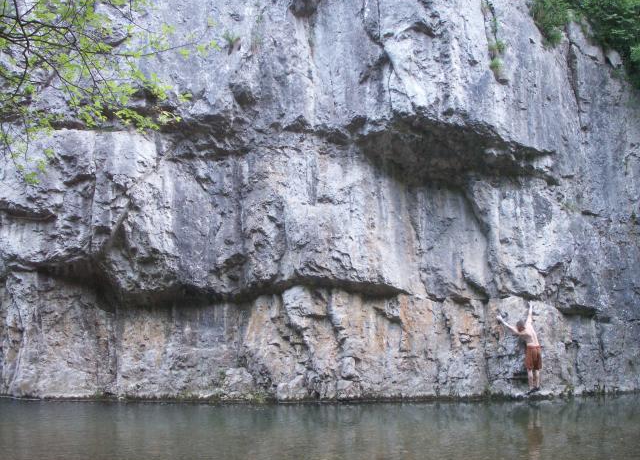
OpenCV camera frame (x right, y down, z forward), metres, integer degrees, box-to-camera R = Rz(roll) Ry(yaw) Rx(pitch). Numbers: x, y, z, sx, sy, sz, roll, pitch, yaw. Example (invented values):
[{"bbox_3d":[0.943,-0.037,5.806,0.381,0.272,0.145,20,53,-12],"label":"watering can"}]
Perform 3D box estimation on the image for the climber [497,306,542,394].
[{"bbox_3d":[4.800,2.870,16.450,0.880,2.120,0.820,6,-10,-36],"label":"climber"}]

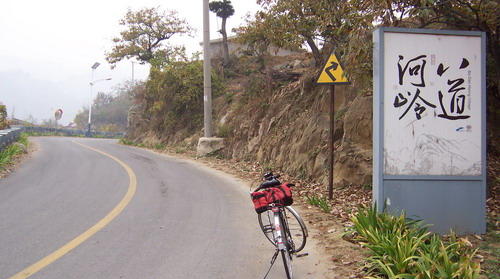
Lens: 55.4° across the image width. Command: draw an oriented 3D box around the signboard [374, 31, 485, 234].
[{"bbox_3d":[2.258,-0.096,5.998,1.380,2.530,0.220,1,-2,-6],"label":"signboard"}]

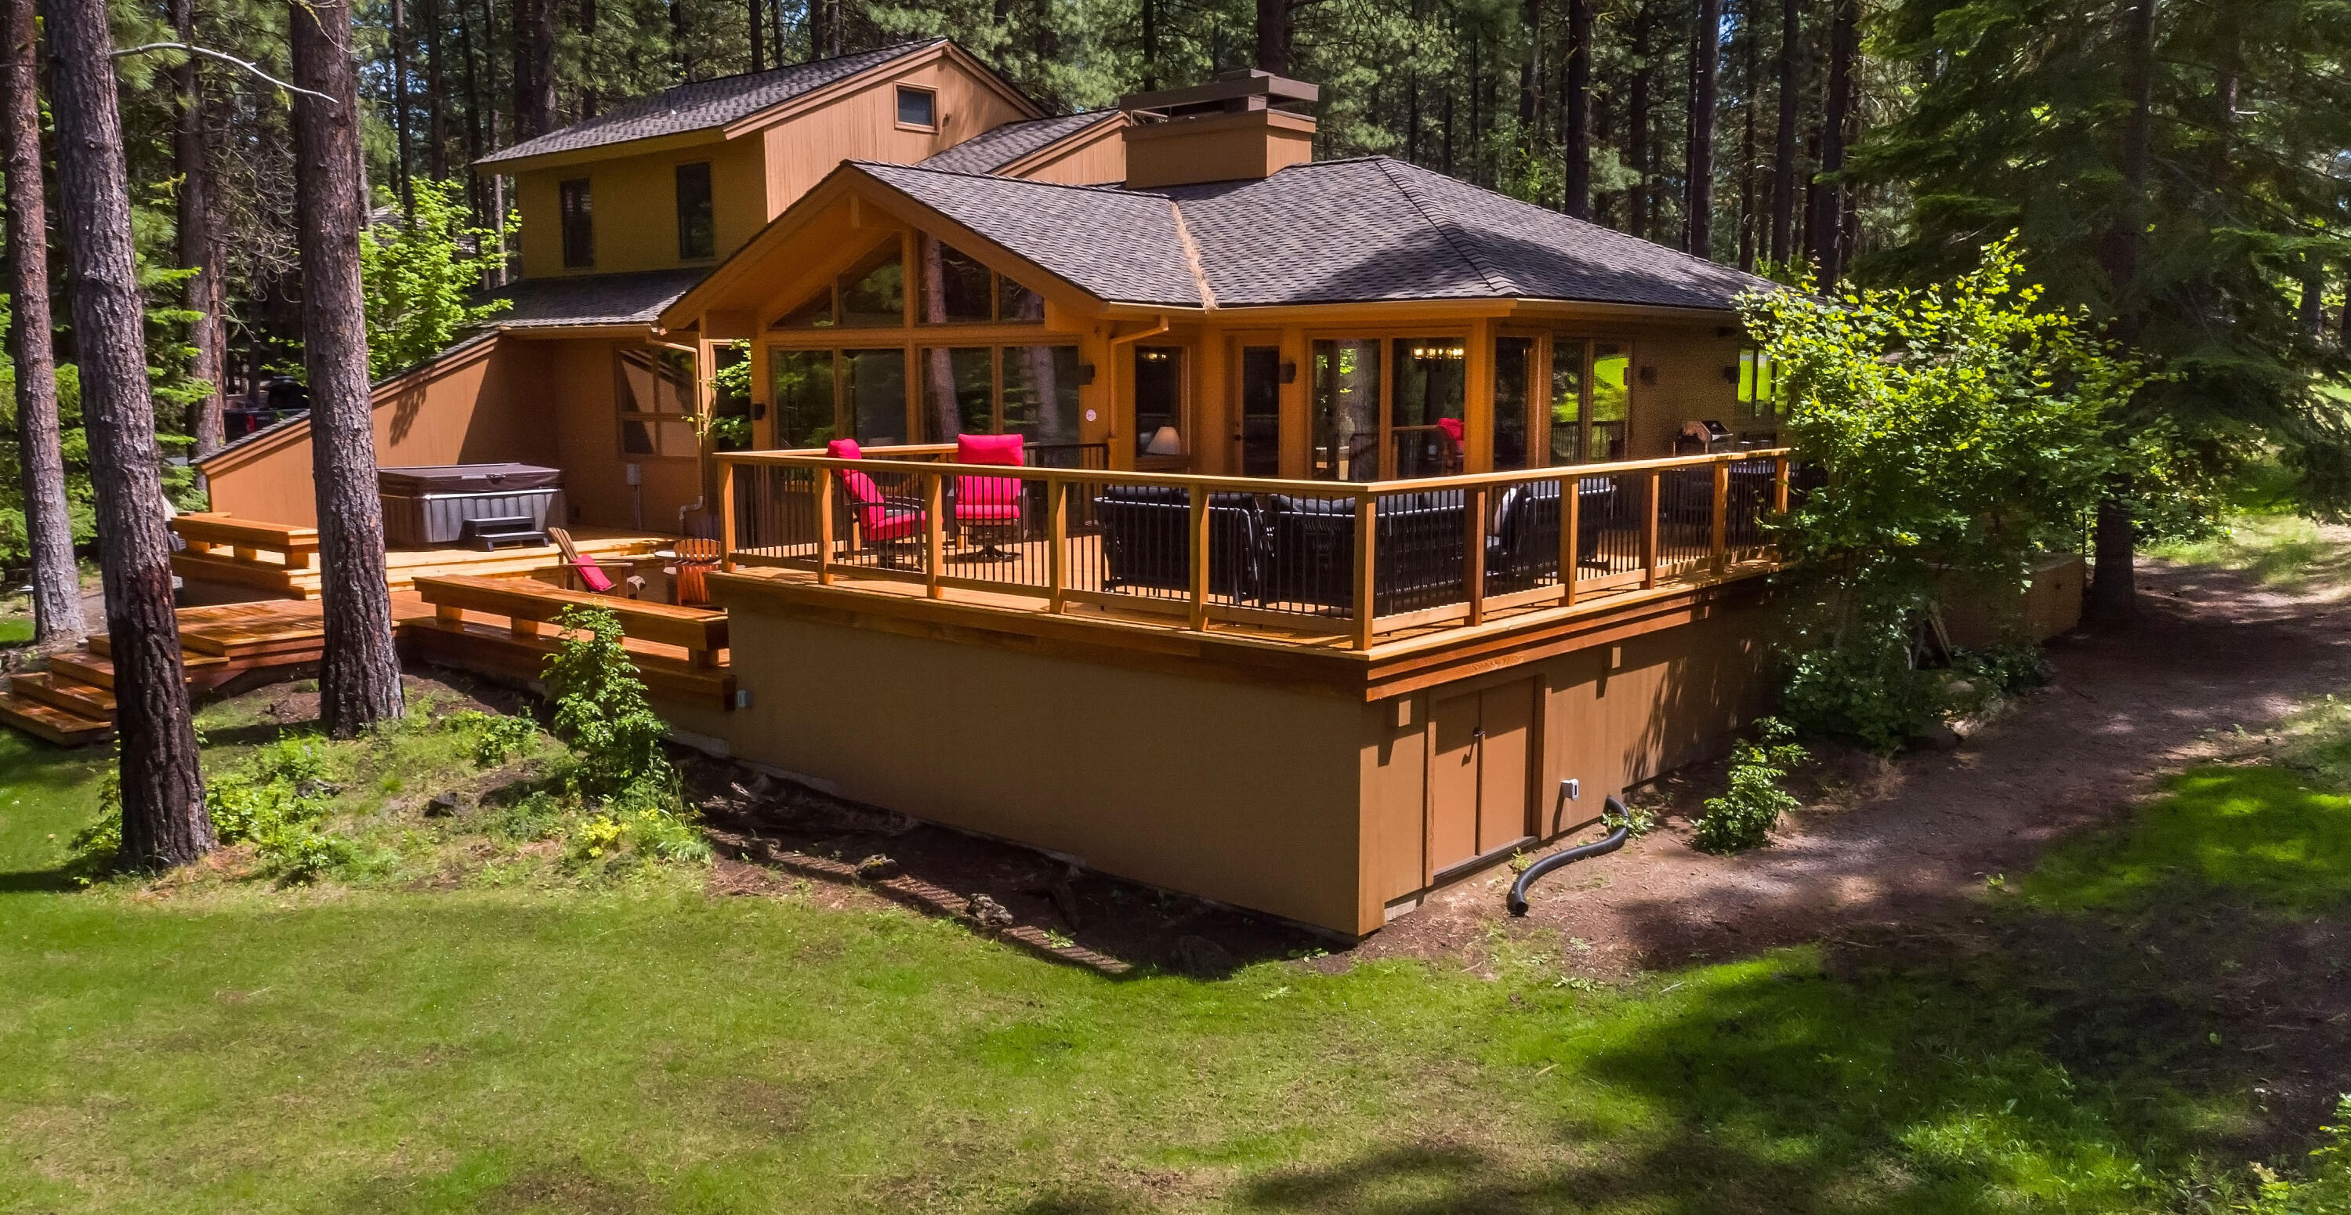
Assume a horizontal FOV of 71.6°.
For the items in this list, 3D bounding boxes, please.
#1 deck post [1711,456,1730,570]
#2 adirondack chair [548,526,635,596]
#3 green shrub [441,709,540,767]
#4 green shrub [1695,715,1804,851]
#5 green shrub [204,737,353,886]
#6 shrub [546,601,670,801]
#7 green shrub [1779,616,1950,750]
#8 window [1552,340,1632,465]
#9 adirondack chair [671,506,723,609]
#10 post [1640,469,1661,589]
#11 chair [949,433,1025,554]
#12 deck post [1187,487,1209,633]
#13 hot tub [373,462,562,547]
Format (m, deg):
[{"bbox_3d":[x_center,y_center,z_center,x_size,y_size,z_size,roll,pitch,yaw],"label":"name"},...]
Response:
[{"bbox_3d":[4.576,-0.765,13.735,0.090,0.950,0.090,7,10,40],"label":"deck post"},{"bbox_3d":[-6.335,-0.394,18.072,0.850,0.940,0.730,0,8,3],"label":"adirondack chair"},{"bbox_3d":[-5.630,1.088,13.400,0.740,0.430,0.580,7,10,40],"label":"green shrub"},{"bbox_3d":[4.143,1.284,11.800,0.800,0.920,0.820,7,10,40],"label":"green shrub"},{"bbox_3d":[-6.453,1.427,11.667,0.950,0.720,0.900,-1,8,-9],"label":"green shrub"},{"bbox_3d":[-4.430,0.745,12.700,1.000,1.450,1.000,7,10,40],"label":"shrub"},{"bbox_3d":[6.349,0.685,15.000,1.400,1.200,1.500,7,10,40],"label":"green shrub"},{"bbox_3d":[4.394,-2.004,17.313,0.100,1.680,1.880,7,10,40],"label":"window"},{"bbox_3d":[-4.705,-0.342,15.963,0.750,0.950,0.880,-5,9,-31],"label":"adirondack chair"},{"bbox_3d":[3.800,-0.615,12.968,0.090,0.960,0.090,8,11,43],"label":"post"},{"bbox_3d":[-1.726,-1.051,15.374,0.720,1.120,0.800,0,8,-3],"label":"chair"},{"bbox_3d":[0.157,-0.325,10.679,0.090,0.950,0.090,7,10,40],"label":"deck post"},{"bbox_3d":[-10.708,-1.570,24.451,2.100,0.980,2.100,7,10,40],"label":"hot tub"}]

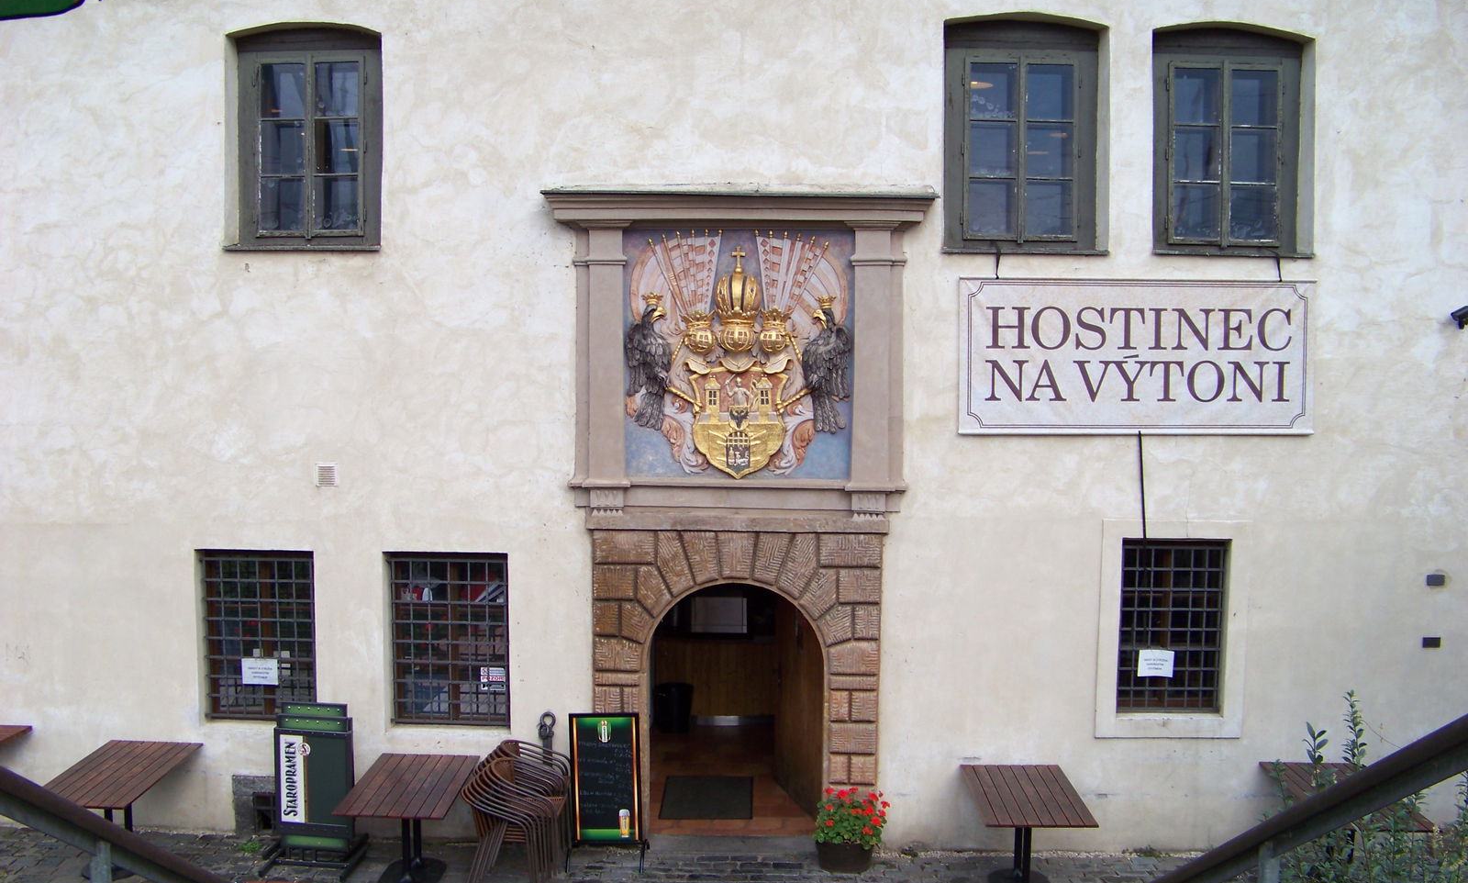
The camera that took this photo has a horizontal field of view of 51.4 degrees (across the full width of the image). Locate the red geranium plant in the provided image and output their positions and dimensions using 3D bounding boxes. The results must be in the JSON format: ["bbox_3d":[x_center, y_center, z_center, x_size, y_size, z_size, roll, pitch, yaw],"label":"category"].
[{"bbox_3d":[0.939,2.994,12.273,0.590,0.448,0.500,0,5,0],"label":"red geranium plant"}]

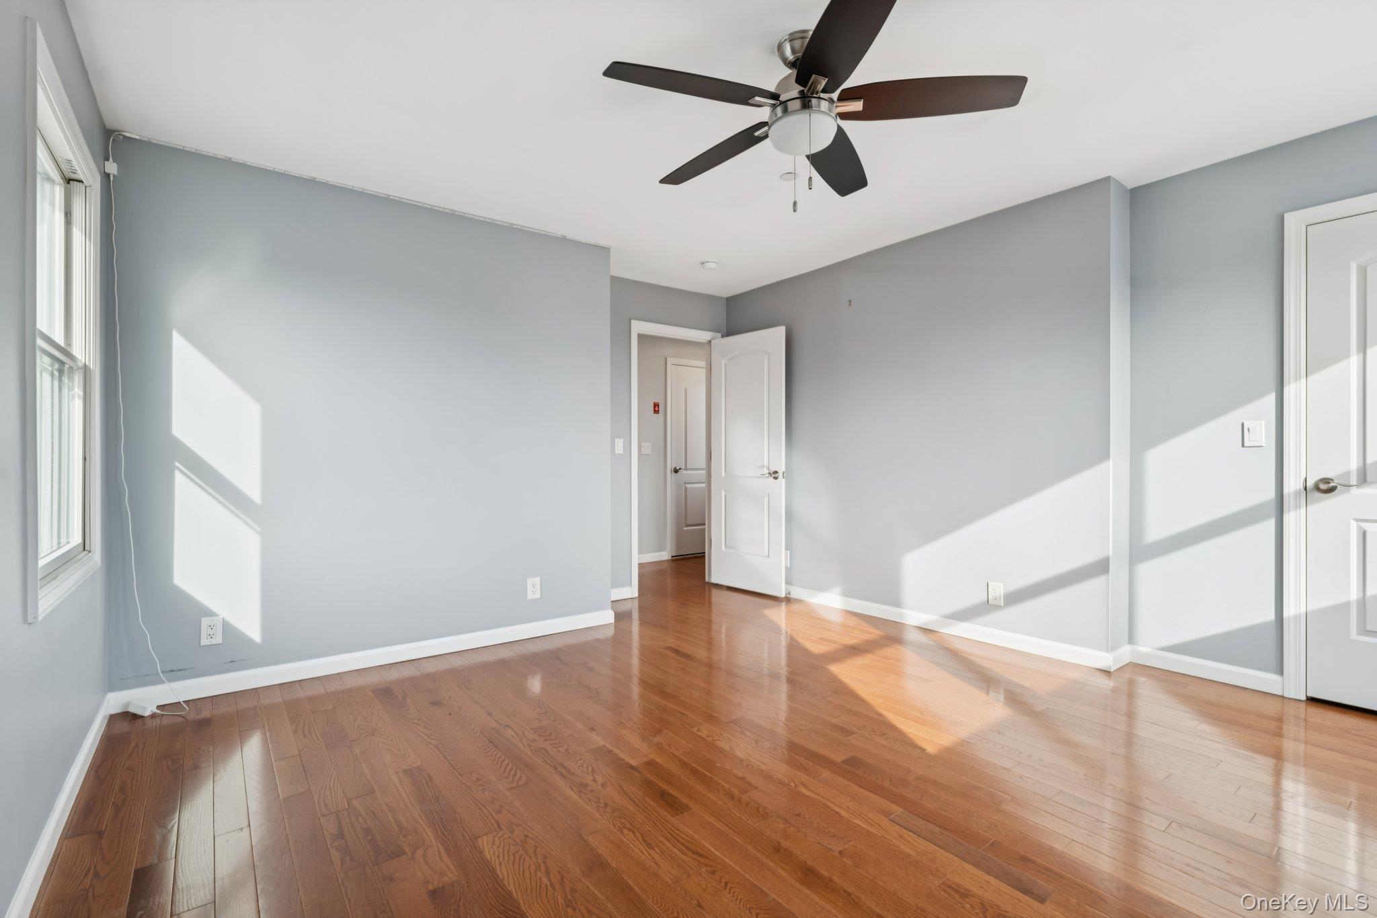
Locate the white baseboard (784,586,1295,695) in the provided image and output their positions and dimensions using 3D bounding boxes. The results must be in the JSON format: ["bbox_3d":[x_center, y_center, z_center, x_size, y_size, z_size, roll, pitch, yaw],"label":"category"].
[{"bbox_3d":[1.646,1.003,3.749,0.270,0.093,2.870,0,0,-38],"label":"white baseboard"}]

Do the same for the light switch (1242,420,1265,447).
[{"bbox_3d":[2.561,-0.114,2.769,0.014,0.119,0.072,0,0,-38],"label":"light switch"}]

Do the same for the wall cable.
[{"bbox_3d":[-2.259,-0.151,2.558,0.265,2.425,0.140,0,0,-38],"label":"wall cable"}]

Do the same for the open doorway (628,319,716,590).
[{"bbox_3d":[-0.108,-0.004,5.008,0.910,2.123,0.140,0,0,-38],"label":"open doorway"}]

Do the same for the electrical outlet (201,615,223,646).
[{"bbox_3d":[-2.129,0.771,2.736,0.076,0.121,0.012,0,0,-38],"label":"electrical outlet"}]

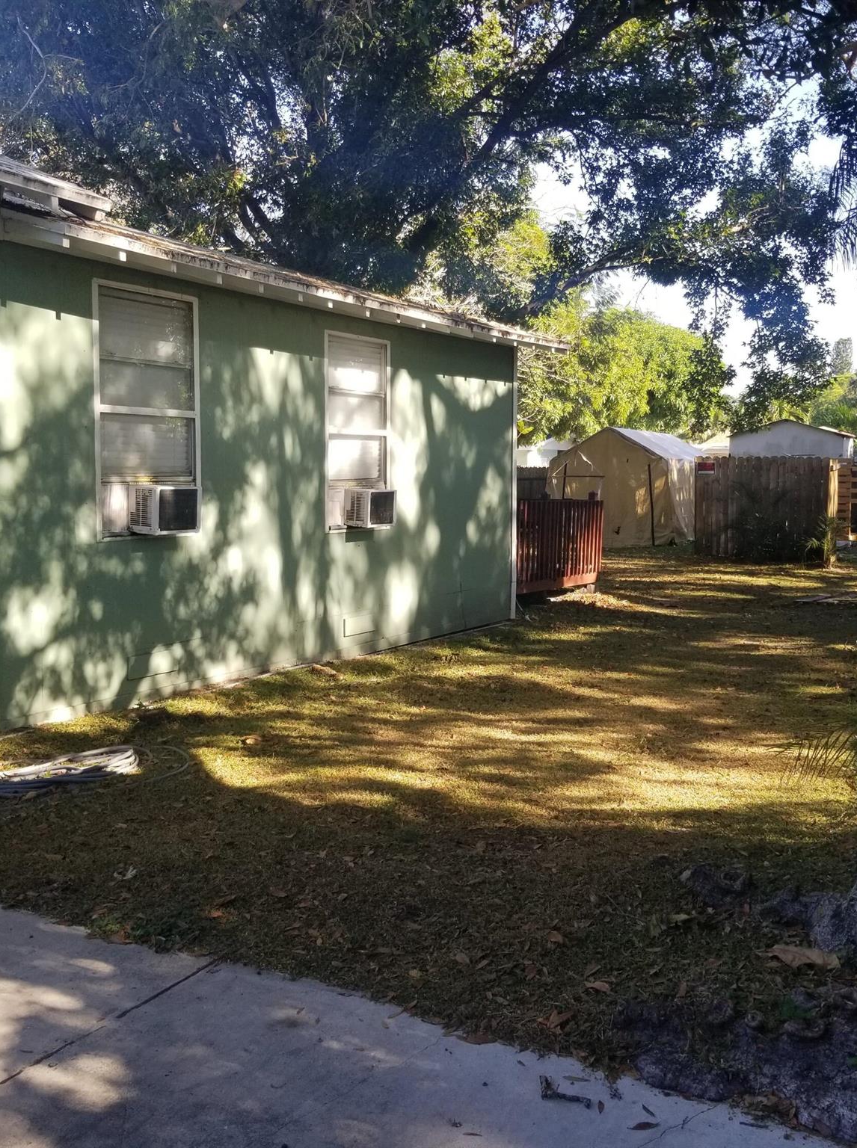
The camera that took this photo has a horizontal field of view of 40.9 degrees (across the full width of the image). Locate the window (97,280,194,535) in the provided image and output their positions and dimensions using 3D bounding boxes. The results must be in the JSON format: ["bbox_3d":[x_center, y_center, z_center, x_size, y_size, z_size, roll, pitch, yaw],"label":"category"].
[{"bbox_3d":[-1.827,-1.036,7.520,0.110,1.610,0.945,2,4,31],"label":"window"}]

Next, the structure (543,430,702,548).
[{"bbox_3d":[4.539,-1.839,24.756,2.750,2.450,3.100,3,4,34],"label":"structure"}]

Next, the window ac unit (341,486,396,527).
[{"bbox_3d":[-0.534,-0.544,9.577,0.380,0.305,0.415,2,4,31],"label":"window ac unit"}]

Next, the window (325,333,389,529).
[{"bbox_3d":[-0.589,-1.159,9.599,0.110,1.610,0.945,2,4,31],"label":"window"}]

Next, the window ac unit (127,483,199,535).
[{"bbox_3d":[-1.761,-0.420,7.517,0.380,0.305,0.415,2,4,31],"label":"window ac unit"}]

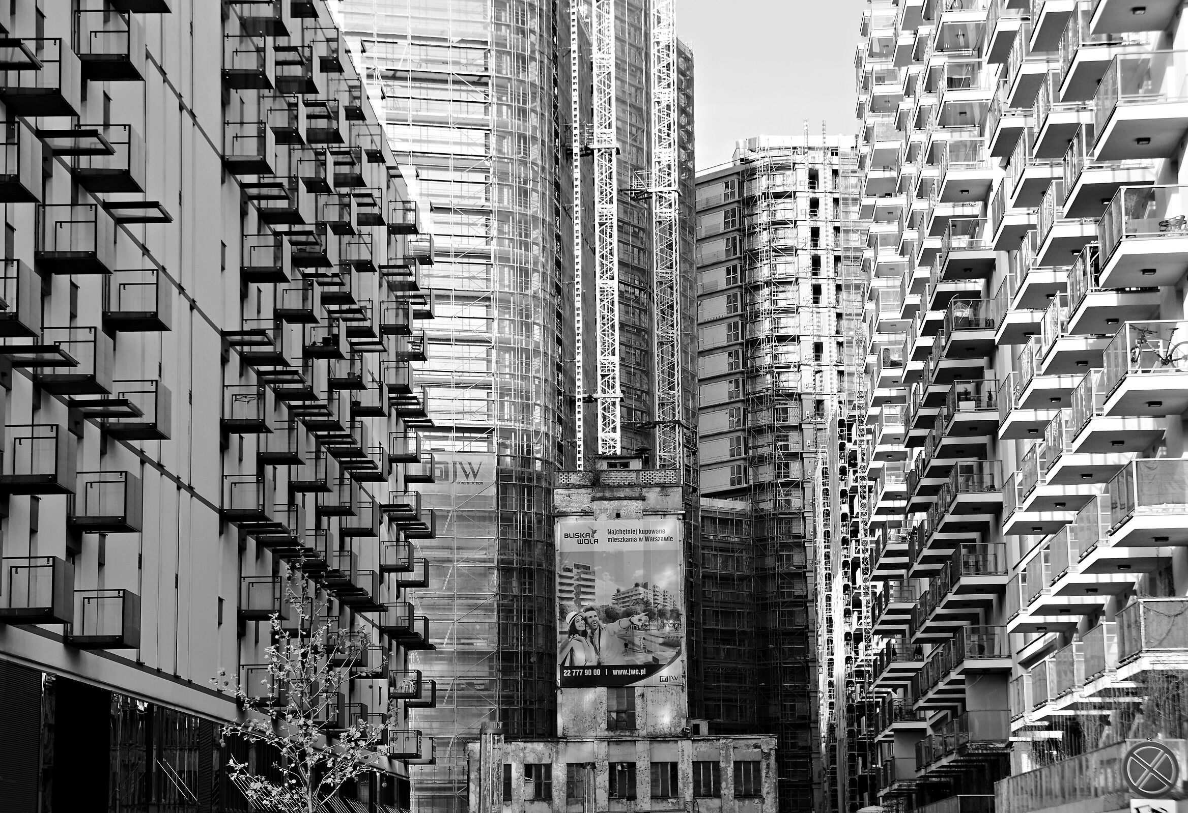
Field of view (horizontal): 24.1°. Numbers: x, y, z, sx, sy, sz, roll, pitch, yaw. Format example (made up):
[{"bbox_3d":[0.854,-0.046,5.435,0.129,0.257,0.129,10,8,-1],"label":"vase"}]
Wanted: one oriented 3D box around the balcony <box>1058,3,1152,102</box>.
[{"bbox_3d":[11.851,-8.238,64.691,1.590,1.411,3.371,-1,-9,2],"label":"balcony"}]

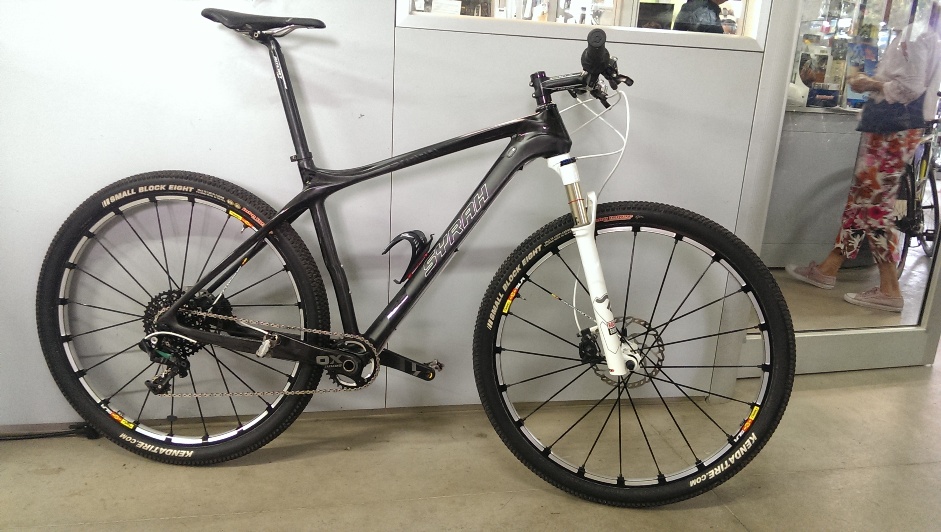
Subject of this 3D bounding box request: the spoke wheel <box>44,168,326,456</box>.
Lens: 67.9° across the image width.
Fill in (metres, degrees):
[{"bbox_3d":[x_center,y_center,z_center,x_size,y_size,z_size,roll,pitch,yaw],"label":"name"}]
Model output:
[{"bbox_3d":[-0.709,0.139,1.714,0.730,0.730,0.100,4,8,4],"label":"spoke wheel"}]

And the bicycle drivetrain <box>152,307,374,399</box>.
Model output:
[{"bbox_3d":[-0.487,0.226,1.654,0.554,0.222,0.025,4,8,5],"label":"bicycle drivetrain"}]

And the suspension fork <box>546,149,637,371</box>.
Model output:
[{"bbox_3d":[0.284,-0.010,1.601,0.100,0.510,0.170,-13,7,10],"label":"suspension fork"}]

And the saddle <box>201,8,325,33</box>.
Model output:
[{"bbox_3d":[-0.465,-0.551,1.593,0.277,0.065,0.140,4,8,5],"label":"saddle"}]

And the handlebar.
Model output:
[{"bbox_3d":[0.235,-0.408,1.549,0.205,0.105,0.690,4,9,6],"label":"handlebar"}]

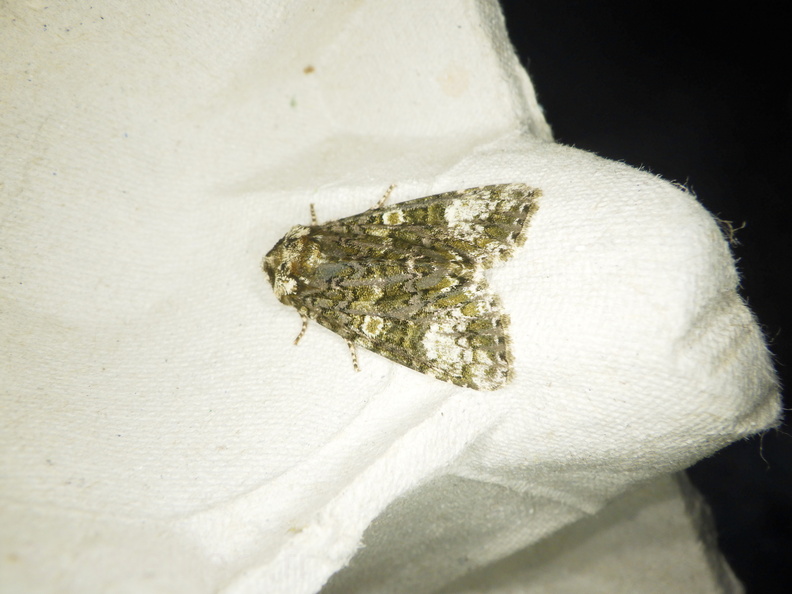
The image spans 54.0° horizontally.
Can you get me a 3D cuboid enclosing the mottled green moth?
[{"bbox_3d":[0.000,-0.001,0.061,0.021,0.006,0.016,6,85,-2],"label":"mottled green moth"}]

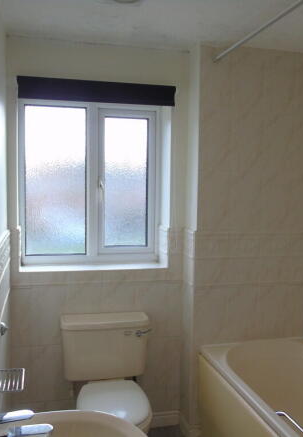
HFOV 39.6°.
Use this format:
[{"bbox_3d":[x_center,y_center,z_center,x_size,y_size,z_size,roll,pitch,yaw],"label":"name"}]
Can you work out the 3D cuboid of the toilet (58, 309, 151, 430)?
[{"bbox_3d":[-0.217,0.953,2.162,0.478,0.745,0.690,0,4,-13],"label":"toilet"}]

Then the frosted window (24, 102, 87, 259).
[{"bbox_3d":[-0.577,-0.223,2.561,0.366,0.904,0.030,0,4,-13],"label":"frosted window"}]

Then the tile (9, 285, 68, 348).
[{"bbox_3d":[-0.642,0.555,2.406,0.306,0.347,0.010,0,4,-13],"label":"tile"}]

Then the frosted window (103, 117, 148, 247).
[{"bbox_3d":[-0.161,-0.223,2.654,0.290,0.812,0.030,0,4,-13],"label":"frosted window"}]

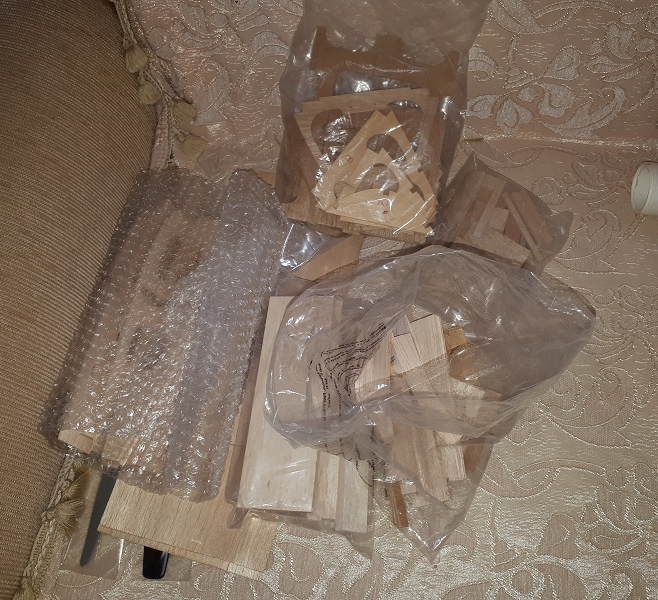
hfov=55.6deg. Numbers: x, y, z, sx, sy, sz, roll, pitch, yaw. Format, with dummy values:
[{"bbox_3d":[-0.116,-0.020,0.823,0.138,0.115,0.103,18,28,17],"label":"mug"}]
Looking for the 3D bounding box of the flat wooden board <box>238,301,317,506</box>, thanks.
[{"bbox_3d":[-0.044,0.106,0.686,0.075,0.012,0.237,6,65,1],"label":"flat wooden board"}]

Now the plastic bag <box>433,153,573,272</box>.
[{"bbox_3d":[0.228,-0.104,0.787,0.150,0.050,0.160,24,66,9],"label":"plastic bag"}]

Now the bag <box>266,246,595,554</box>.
[{"bbox_3d":[0.107,0.097,0.649,0.310,0.125,0.290,-1,65,-2],"label":"bag"}]

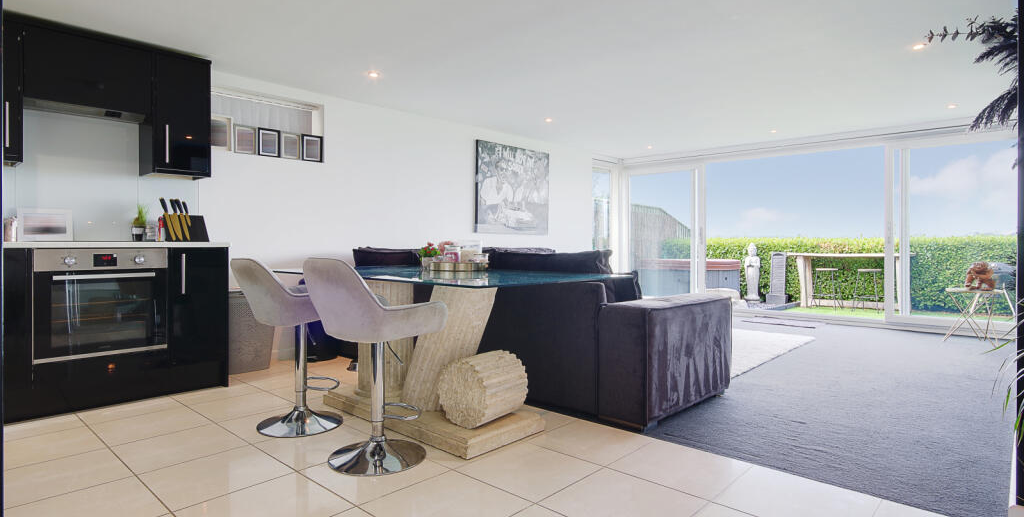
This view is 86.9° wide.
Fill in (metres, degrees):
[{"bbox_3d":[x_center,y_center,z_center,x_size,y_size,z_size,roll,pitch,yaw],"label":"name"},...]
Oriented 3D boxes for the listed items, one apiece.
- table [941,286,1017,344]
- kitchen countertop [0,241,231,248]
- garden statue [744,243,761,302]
[{"bbox_3d":[4.409,0.555,5.142,0.440,0.520,0.440,0,1,0],"label":"table"},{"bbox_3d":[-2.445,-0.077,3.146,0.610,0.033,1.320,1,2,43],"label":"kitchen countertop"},{"bbox_3d":[4.790,0.270,10.723,0.320,1.130,0.280,1,1,29],"label":"garden statue"}]

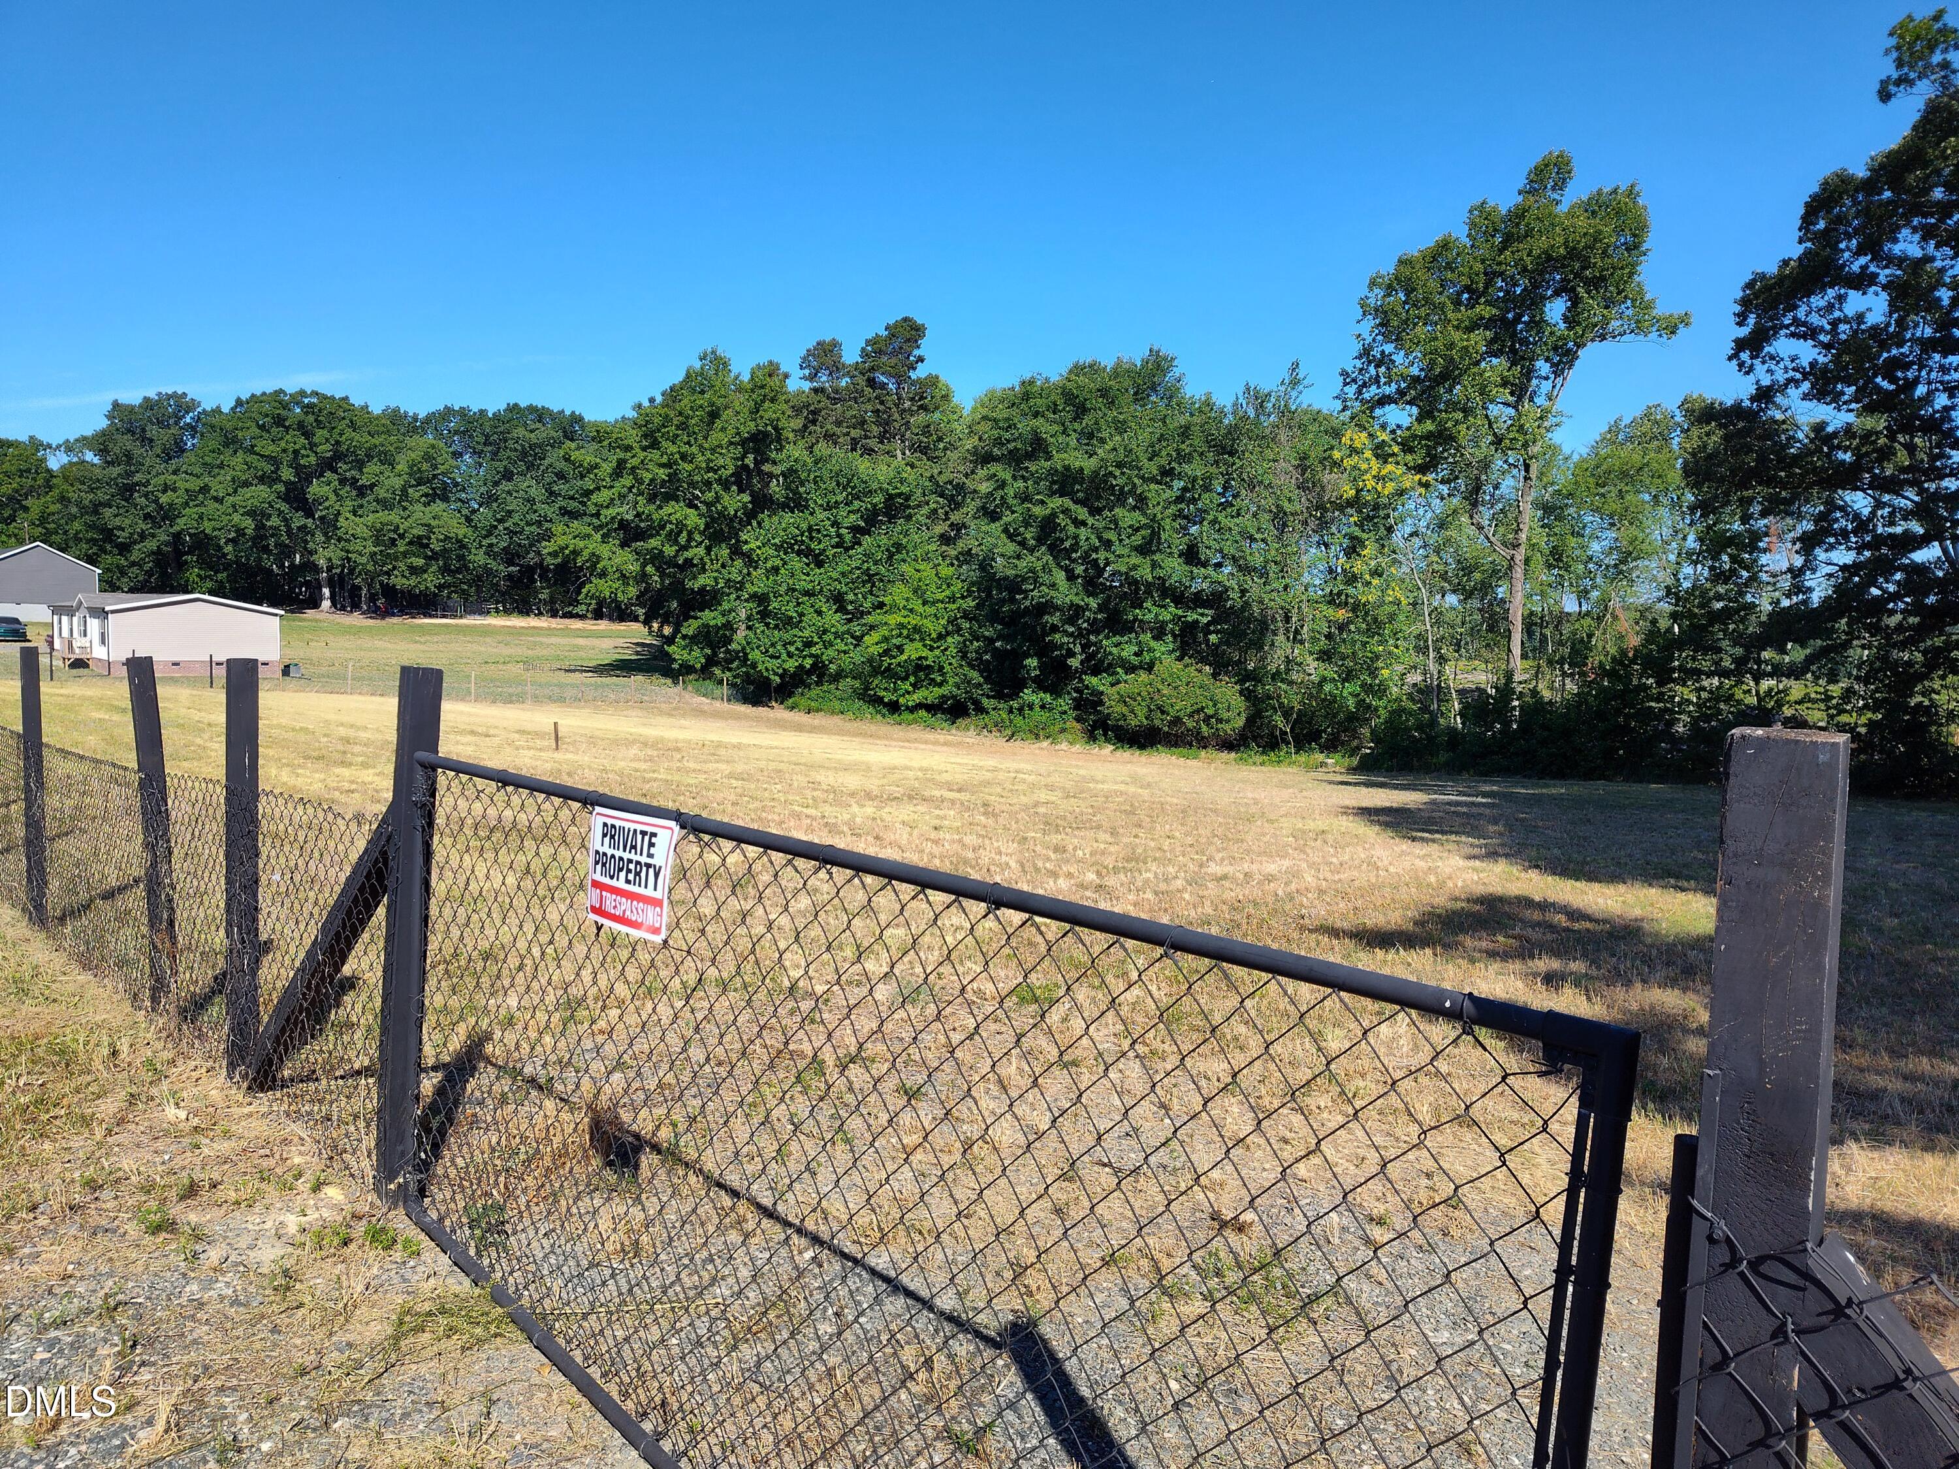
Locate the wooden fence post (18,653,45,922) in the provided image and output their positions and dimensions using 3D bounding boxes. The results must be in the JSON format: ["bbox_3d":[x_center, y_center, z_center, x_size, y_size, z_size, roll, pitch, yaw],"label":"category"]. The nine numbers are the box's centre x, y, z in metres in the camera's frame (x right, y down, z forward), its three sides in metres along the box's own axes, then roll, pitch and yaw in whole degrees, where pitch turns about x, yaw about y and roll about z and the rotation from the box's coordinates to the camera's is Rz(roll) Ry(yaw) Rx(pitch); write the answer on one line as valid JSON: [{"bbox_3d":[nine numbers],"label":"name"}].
[{"bbox_3d":[-5.099,0.280,7.021,0.088,1.498,0.088,-3,6,-45],"label":"wooden fence post"}]

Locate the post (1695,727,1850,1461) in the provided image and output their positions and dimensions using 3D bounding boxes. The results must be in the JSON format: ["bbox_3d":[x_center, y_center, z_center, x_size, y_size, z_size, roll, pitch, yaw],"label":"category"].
[{"bbox_3d":[0.754,0.767,1.290,0.092,1.533,0.092,4,5,37],"label":"post"}]

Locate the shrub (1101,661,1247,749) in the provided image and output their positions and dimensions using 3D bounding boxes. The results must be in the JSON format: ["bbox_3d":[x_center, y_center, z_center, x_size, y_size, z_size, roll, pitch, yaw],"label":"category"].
[{"bbox_3d":[3.360,-0.489,22.500,2.500,1.600,2.300,2,4,9],"label":"shrub"}]

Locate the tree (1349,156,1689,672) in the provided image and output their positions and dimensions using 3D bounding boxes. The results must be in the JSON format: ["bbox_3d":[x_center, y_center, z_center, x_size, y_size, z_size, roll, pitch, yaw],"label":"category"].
[{"bbox_3d":[10.791,-5.831,26.900,7.000,12.154,6.600,2,4,17],"label":"tree"}]

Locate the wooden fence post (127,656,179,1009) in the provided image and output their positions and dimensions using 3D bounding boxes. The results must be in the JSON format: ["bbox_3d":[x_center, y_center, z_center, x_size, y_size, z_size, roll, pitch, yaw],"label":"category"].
[{"bbox_3d":[-3.498,0.422,5.516,0.090,1.484,0.090,-6,7,-45],"label":"wooden fence post"}]

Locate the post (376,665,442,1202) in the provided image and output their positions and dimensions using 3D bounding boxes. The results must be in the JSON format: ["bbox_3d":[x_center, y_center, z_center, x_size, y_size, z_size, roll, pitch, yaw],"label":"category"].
[{"bbox_3d":[-1.616,0.567,3.707,0.097,1.513,0.097,1,4,-45],"label":"post"}]

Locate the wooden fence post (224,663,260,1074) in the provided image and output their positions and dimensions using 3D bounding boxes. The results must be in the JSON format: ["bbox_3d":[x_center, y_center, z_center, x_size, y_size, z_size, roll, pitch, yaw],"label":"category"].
[{"bbox_3d":[-2.660,0.484,4.700,0.093,1.502,0.093,-1,5,-45],"label":"wooden fence post"}]

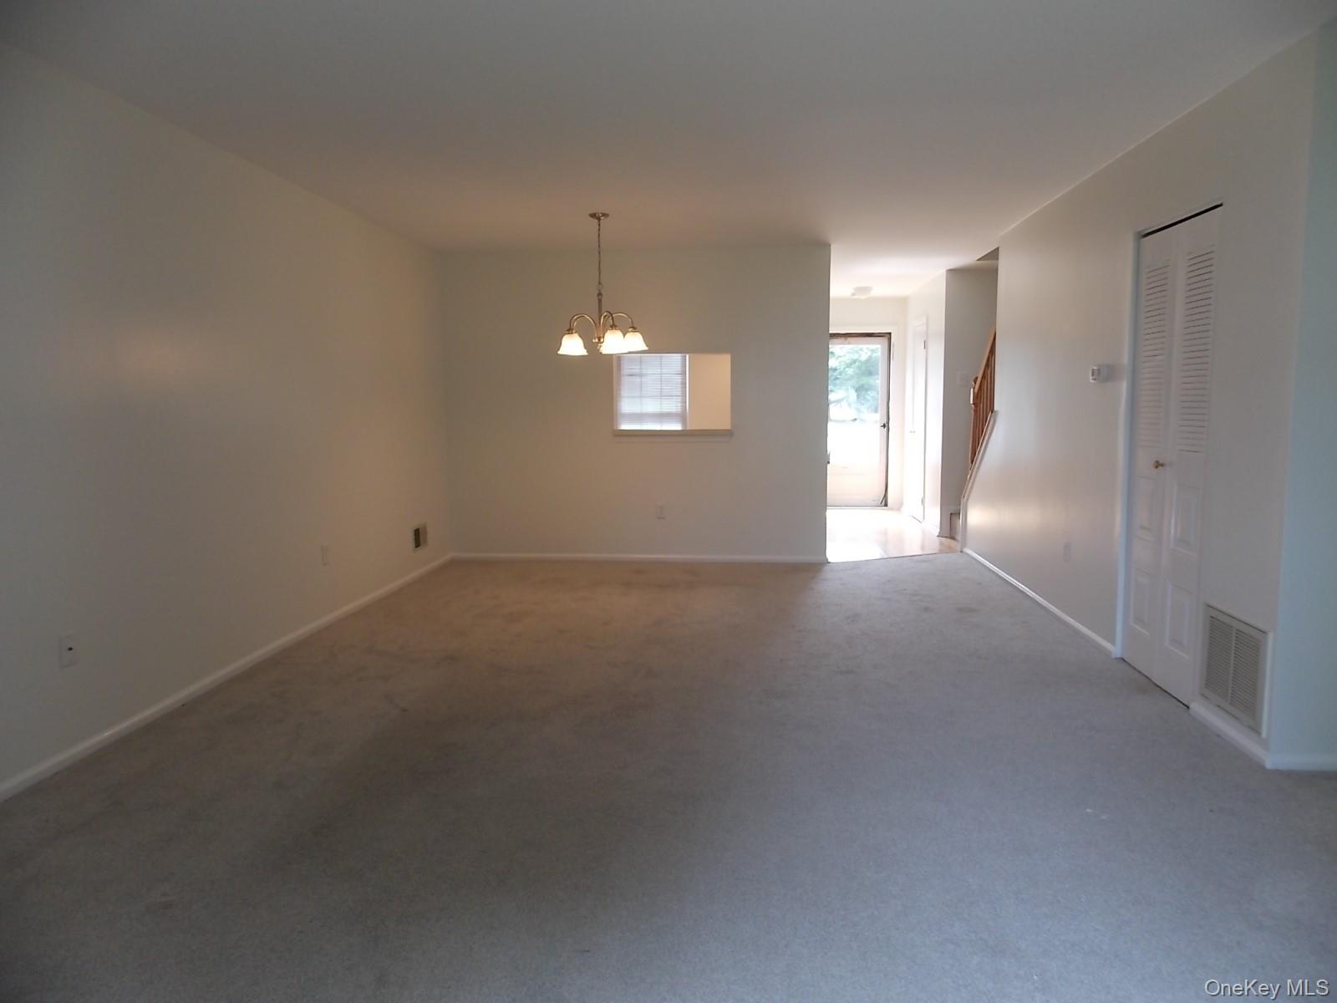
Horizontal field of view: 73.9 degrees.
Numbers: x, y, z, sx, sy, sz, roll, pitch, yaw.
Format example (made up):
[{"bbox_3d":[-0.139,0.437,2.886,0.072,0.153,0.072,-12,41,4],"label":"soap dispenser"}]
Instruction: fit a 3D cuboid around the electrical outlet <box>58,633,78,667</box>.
[{"bbox_3d":[-2.133,0.529,3.166,0.010,0.116,0.073,0,6,5],"label":"electrical outlet"}]

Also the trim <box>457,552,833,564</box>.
[{"bbox_3d":[-0.270,0.448,7.079,3.010,0.076,0.017,0,6,5],"label":"trim"}]

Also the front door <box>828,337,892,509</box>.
[{"bbox_3d":[2.154,-0.944,10.509,0.890,2.020,0.050,0,6,5],"label":"front door"}]

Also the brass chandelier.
[{"bbox_3d":[-0.431,-1.377,5.653,0.600,0.860,0.610,0,6,5],"label":"brass chandelier"}]

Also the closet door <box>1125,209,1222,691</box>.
[{"bbox_3d":[2.196,-0.180,3.877,0.037,1.990,0.735,0,6,5],"label":"closet door"}]

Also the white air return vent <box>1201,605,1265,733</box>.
[{"bbox_3d":[2.085,0.612,3.275,0.022,0.362,0.425,0,6,5],"label":"white air return vent"}]

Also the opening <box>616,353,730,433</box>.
[{"bbox_3d":[0.034,-0.852,6.964,0.905,0.610,0.120,0,6,5],"label":"opening"}]

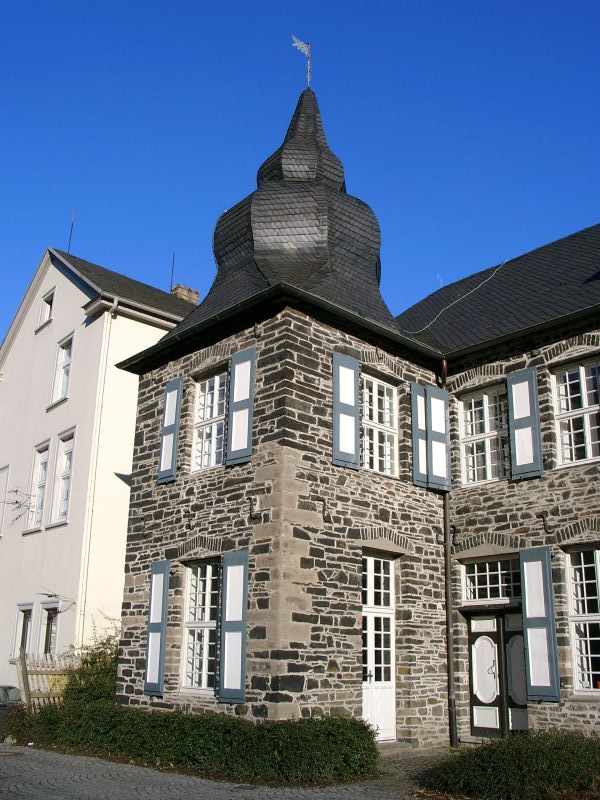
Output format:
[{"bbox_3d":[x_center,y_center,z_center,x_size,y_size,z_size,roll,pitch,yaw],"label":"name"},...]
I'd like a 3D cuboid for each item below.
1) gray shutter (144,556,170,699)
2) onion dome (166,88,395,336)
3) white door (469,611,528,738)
[{"bbox_3d":[-2.649,4.218,14.616,0.085,2.391,0.634,15,-23,-36],"label":"gray shutter"},{"bbox_3d":[0.088,-4.196,18.380,5.282,7.339,5.282,16,-23,-39],"label":"onion dome"},{"bbox_3d":[3.776,5.146,14.613,0.069,2.134,1.418,16,-23,-39],"label":"white door"}]

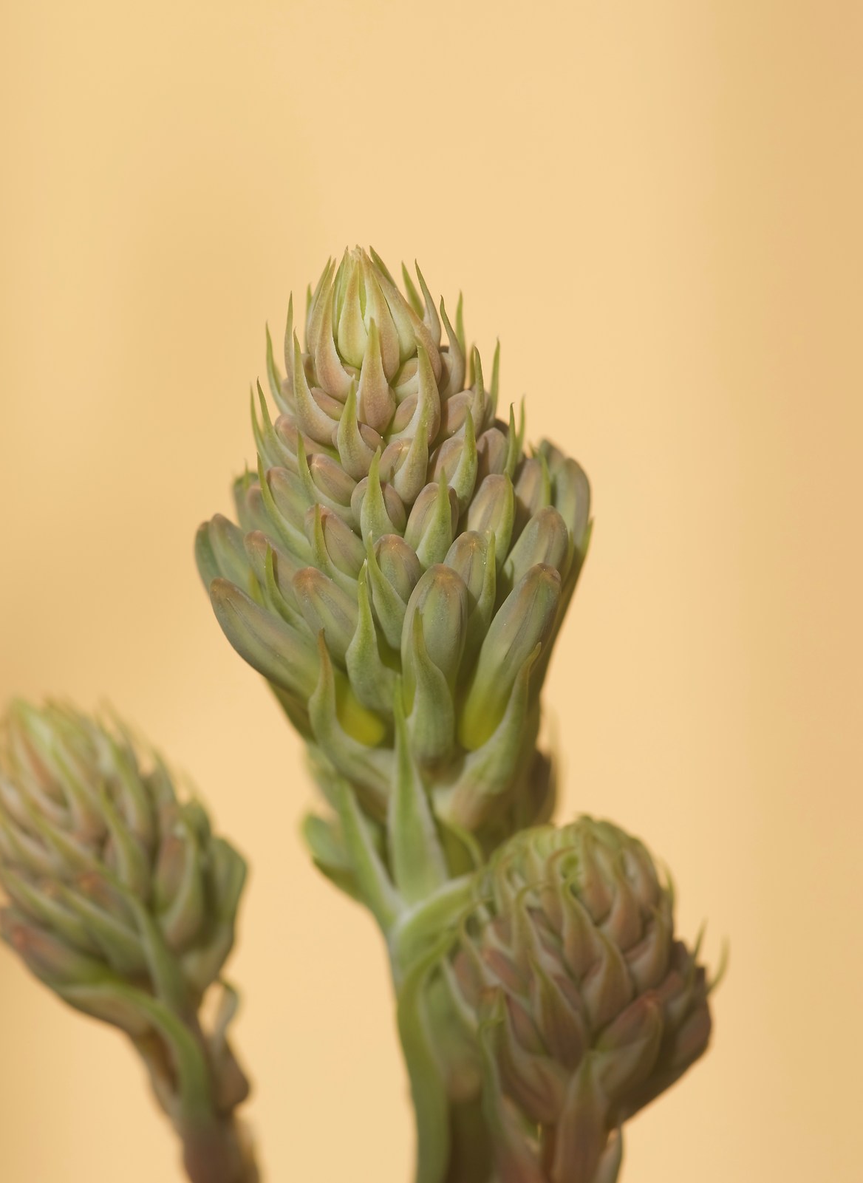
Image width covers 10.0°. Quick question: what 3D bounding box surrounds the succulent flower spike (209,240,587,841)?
[{"bbox_3d":[-0.003,-0.004,0.480,0.038,0.061,0.038,-7,15,0],"label":"succulent flower spike"}]

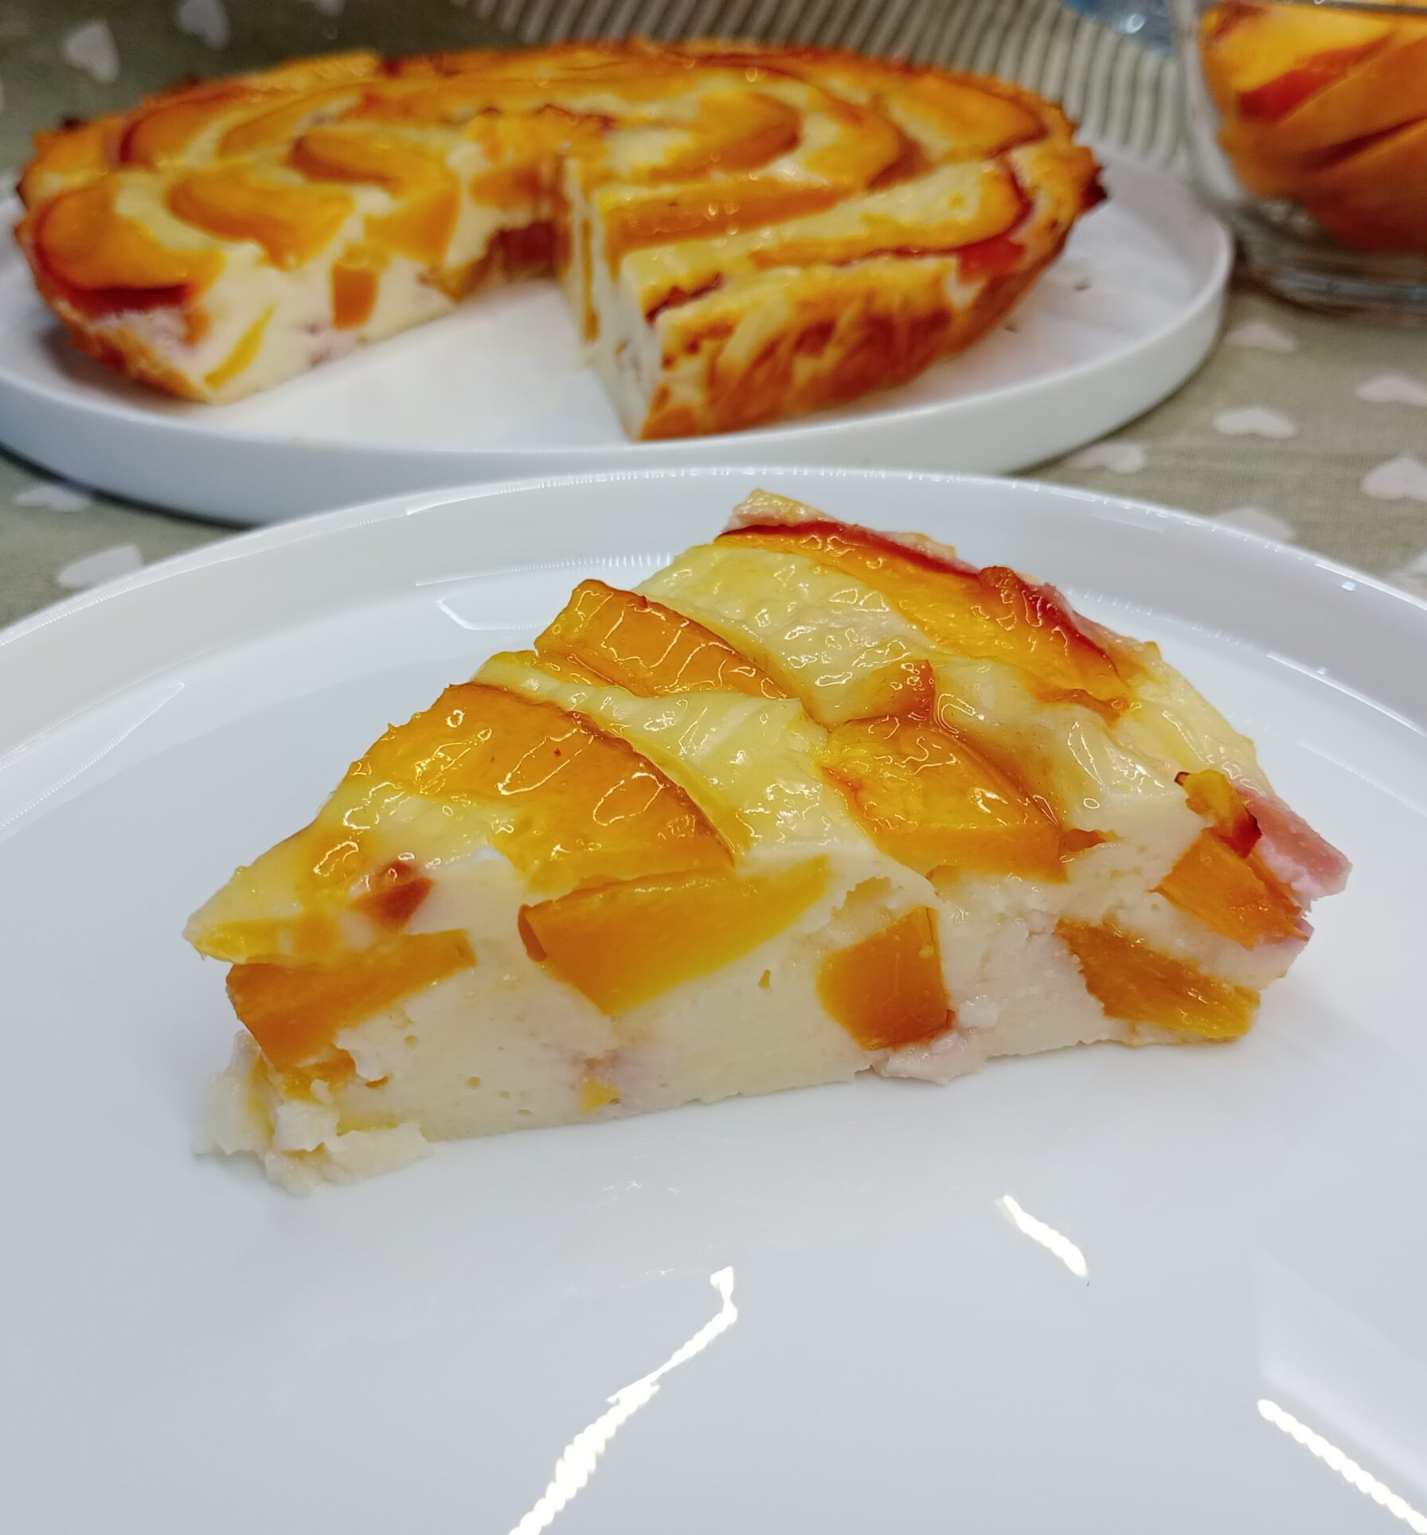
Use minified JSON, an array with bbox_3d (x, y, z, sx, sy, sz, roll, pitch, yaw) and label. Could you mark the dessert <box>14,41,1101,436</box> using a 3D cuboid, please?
[{"bbox_3d":[-0.032,-0.123,0.365,0.231,0.031,0.223,8,35,14],"label":"dessert"}]

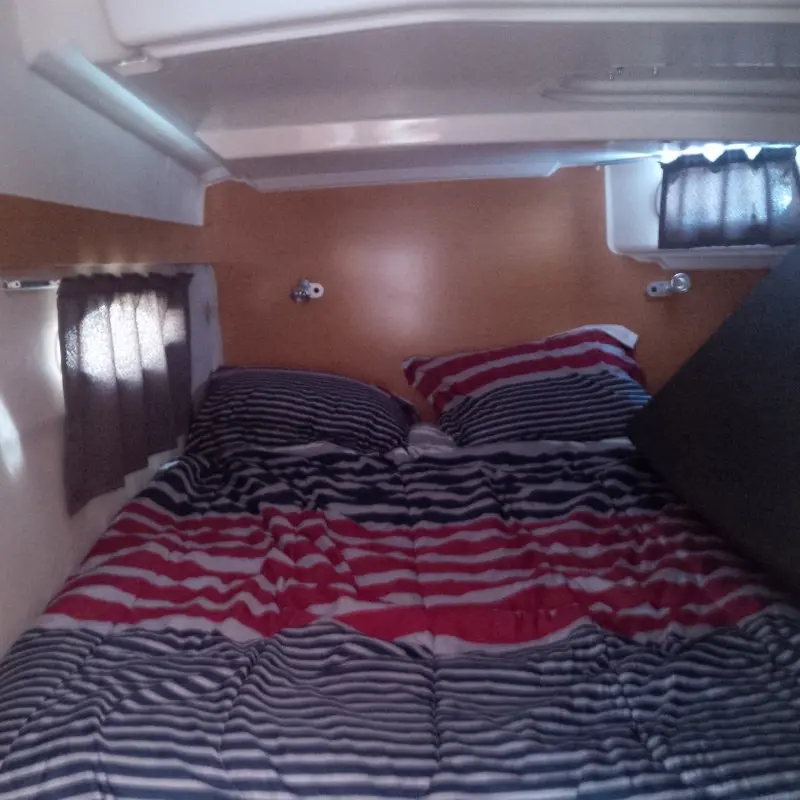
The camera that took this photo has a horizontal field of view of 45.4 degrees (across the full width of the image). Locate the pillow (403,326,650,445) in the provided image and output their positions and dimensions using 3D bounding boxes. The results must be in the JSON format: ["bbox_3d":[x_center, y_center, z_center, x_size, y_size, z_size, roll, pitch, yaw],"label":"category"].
[{"bbox_3d":[0.360,-0.020,2.620,0.640,0.400,0.150,-5,-31,-3],"label":"pillow"}]

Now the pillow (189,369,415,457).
[{"bbox_3d":[-0.255,0.030,2.580,0.610,0.160,0.390,1,39,2],"label":"pillow"}]

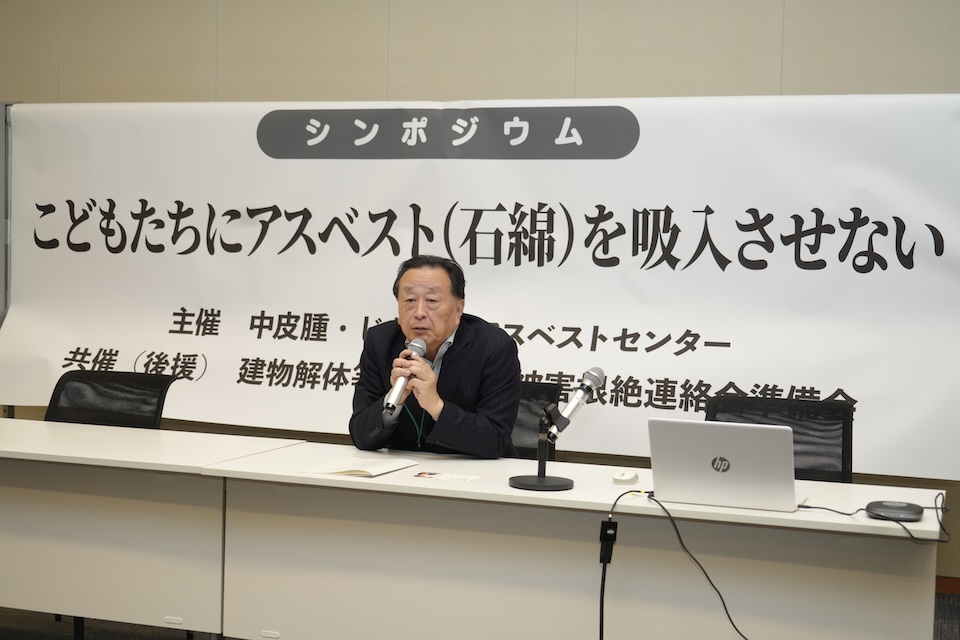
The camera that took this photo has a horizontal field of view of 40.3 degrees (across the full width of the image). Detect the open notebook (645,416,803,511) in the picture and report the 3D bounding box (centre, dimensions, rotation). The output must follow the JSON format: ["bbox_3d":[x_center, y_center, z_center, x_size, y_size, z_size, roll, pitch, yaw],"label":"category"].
[{"bbox_3d":[0.578,0.322,3.013,0.320,0.205,0.305,2,2,21],"label":"open notebook"}]

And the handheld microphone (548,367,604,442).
[{"bbox_3d":[0.242,0.214,3.297,0.050,0.240,0.050,4,-40,52],"label":"handheld microphone"}]

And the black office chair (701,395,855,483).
[{"bbox_3d":[0.806,0.675,3.768,0.530,0.860,0.570,2,2,21],"label":"black office chair"}]

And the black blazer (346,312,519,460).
[{"bbox_3d":[-0.064,0.274,3.936,0.490,0.600,0.500,2,2,21],"label":"black blazer"}]

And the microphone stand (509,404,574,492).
[{"bbox_3d":[0.156,0.306,3.238,0.162,0.205,0.162,1,2,0],"label":"microphone stand"}]

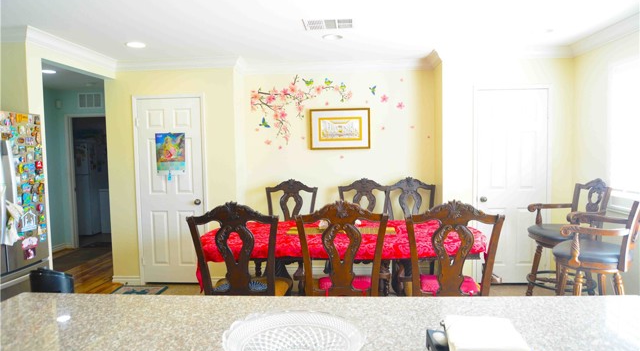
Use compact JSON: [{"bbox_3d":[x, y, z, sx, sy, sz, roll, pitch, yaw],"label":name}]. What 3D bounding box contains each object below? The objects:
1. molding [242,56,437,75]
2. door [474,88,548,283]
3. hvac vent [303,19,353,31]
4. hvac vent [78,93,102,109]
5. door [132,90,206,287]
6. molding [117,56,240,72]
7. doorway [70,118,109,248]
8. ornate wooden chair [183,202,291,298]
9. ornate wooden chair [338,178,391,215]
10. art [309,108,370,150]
[{"bbox_3d":[0.192,-1.239,4.867,2.215,0.092,0.092,-1,3,4],"label":"molding"},{"bbox_3d":[2.021,0.144,4.505,0.740,2.050,0.060,-1,3,4],"label":"door"},{"bbox_3d":[0.081,-1.186,3.376,0.408,0.020,0.305,-1,3,4],"label":"hvac vent"},{"bbox_3d":[-3.486,-1.136,6.473,0.370,0.232,0.025,-1,3,4],"label":"hvac vent"},{"bbox_3d":[-1.660,0.196,4.751,0.760,2.060,0.060,-1,3,4],"label":"door"},{"bbox_3d":[-1.548,-1.190,4.580,1.417,0.092,0.092,-1,3,4],"label":"molding"},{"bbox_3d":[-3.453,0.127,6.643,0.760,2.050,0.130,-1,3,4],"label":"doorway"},{"bbox_3d":[-0.498,0.717,2.919,0.575,1.136,0.620,-1,3,4],"label":"ornate wooden chair"},{"bbox_3d":[0.465,0.630,4.372,0.550,1.155,0.600,-1,3,4],"label":"ornate wooden chair"},{"bbox_3d":[0.236,-0.533,4.938,0.698,0.471,0.030,-1,3,4],"label":"art"}]

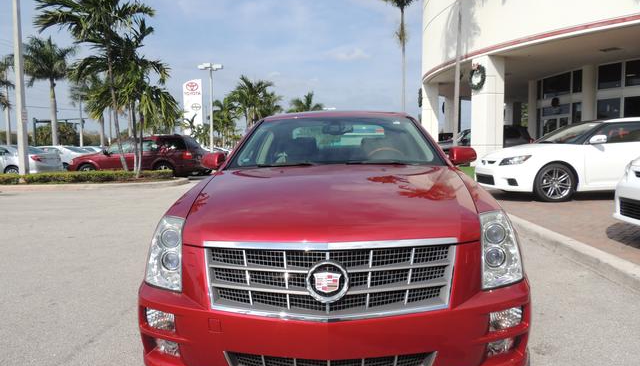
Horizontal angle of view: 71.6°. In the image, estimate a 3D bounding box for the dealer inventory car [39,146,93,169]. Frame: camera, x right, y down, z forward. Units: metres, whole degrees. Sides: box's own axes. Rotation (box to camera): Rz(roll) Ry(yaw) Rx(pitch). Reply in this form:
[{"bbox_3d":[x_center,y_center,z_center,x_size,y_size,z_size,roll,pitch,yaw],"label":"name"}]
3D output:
[{"bbox_3d":[-13.400,-1.203,21.900,4.700,1.460,1.800,0,4,3],"label":"dealer inventory car"}]

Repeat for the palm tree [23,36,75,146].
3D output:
[{"bbox_3d":[-23.008,-7.006,38.400,4.300,11.280,4.300,0,4,4],"label":"palm tree"}]

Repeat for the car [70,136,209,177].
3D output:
[{"bbox_3d":[-7.150,-1.005,17.200,5.000,1.680,1.870,0,4,1],"label":"car"}]

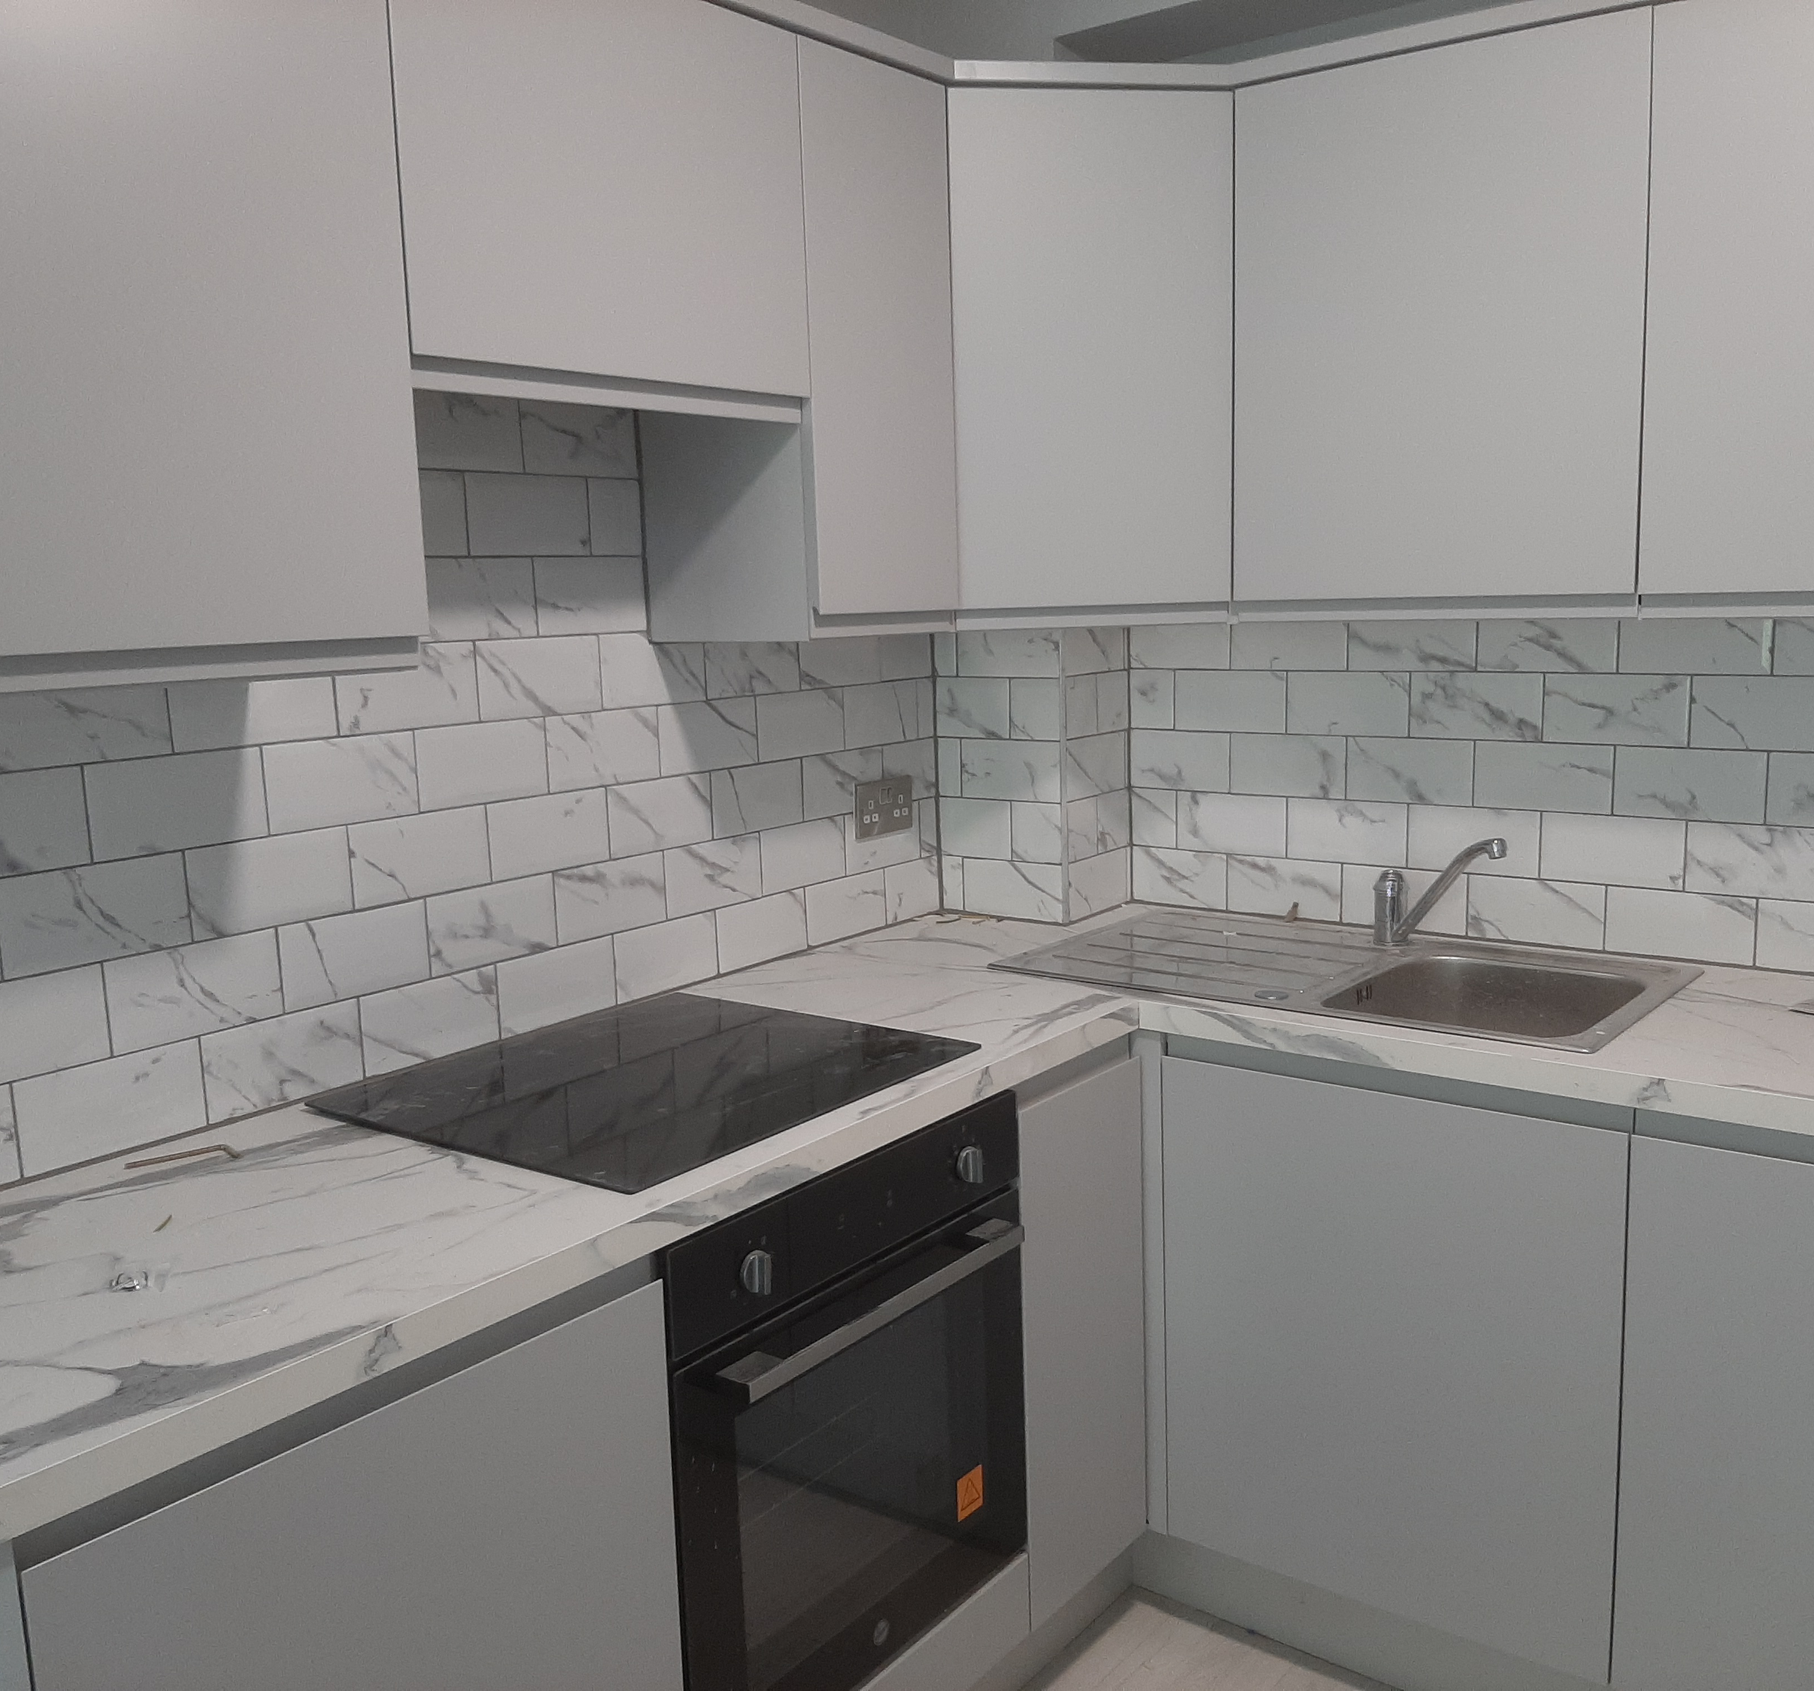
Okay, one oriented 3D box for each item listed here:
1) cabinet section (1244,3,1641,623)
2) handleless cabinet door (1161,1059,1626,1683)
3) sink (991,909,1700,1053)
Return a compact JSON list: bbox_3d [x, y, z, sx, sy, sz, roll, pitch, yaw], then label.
[{"bbox_3d":[0.687,-0.673,2.241,0.546,0.707,0.020,5,11,37],"label":"cabinet section"},{"bbox_3d":[0.601,0.645,2.166,0.597,0.703,0.020,5,11,37],"label":"handleless cabinet door"},{"bbox_3d":[0.621,0.257,2.449,0.862,0.160,0.508,5,11,37],"label":"sink"}]

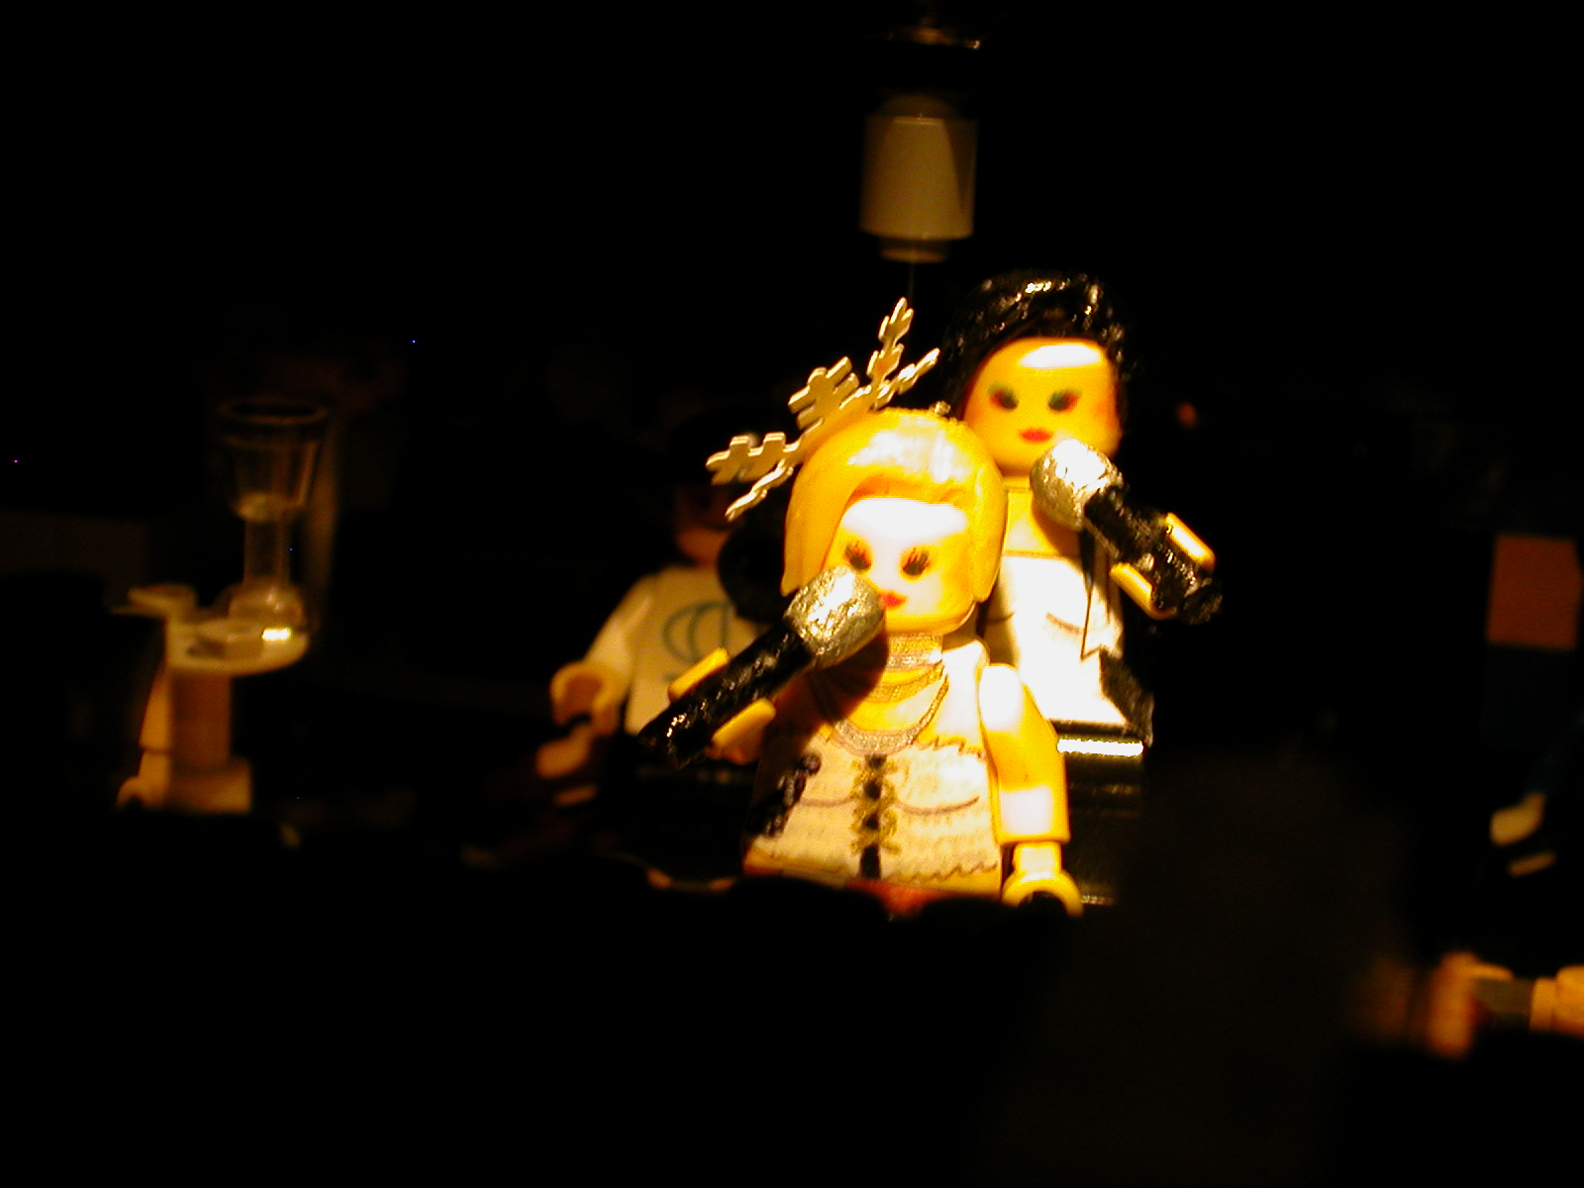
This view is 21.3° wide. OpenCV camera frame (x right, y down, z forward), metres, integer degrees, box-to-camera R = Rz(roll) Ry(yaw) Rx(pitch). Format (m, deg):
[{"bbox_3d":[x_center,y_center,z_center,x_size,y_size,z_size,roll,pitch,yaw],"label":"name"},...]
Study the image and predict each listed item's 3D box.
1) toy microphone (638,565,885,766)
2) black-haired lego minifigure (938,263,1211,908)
[{"bbox_3d":[-0.001,0.004,0.237,0.016,0.004,0.004,-38,9,-9],"label":"toy microphone"},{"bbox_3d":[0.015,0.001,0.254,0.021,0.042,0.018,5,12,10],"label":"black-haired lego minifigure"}]

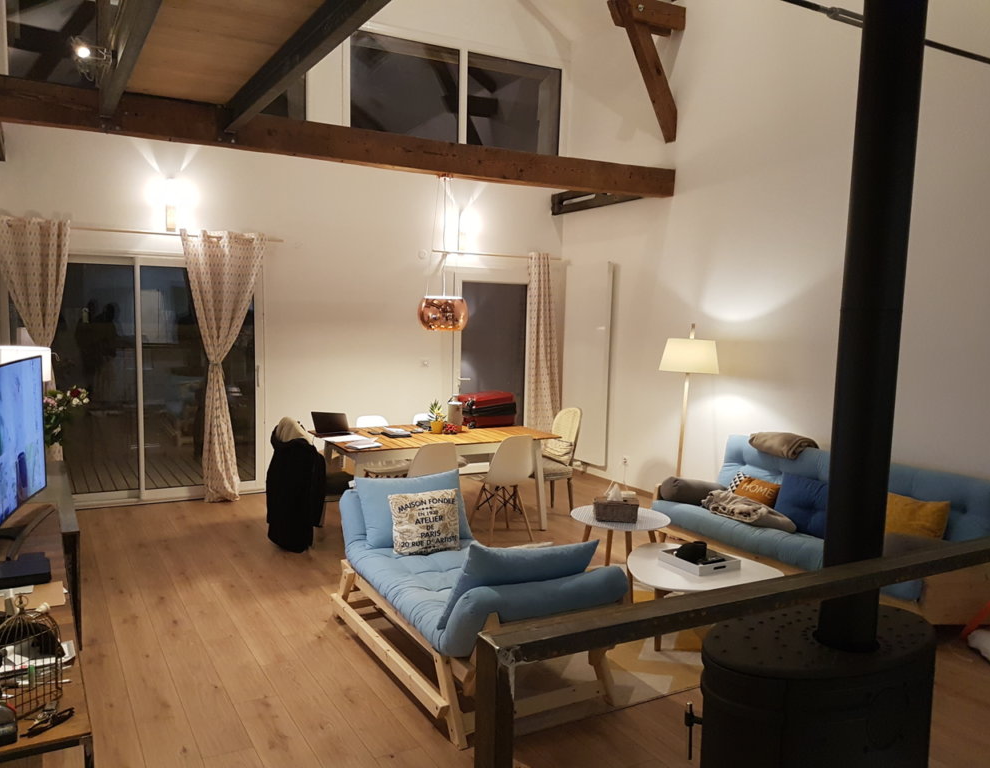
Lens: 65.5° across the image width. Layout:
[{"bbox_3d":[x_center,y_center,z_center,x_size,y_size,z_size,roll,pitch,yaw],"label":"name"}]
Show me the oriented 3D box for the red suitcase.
[{"bbox_3d":[-0.109,0.221,6.742,0.480,0.250,0.400,-2,7,-31],"label":"red suitcase"}]

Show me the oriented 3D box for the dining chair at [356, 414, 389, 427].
[{"bbox_3d":[-0.946,0.695,6.406,0.470,0.820,0.530,-2,7,-31],"label":"dining chair"}]

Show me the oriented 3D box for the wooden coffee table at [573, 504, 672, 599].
[{"bbox_3d":[0.768,1.068,4.748,0.600,0.500,0.600,1,6,0],"label":"wooden coffee table"}]

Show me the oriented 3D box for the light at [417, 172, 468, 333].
[{"bbox_3d":[-0.399,-0.983,5.844,0.380,1.140,0.380,1,6,0],"label":"light"}]

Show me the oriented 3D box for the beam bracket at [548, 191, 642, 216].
[{"bbox_3d":[1.117,-1.970,8.113,0.131,0.241,1.608,-3,7,-31],"label":"beam bracket"}]

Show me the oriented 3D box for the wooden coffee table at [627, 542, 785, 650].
[{"bbox_3d":[1.046,1.183,4.186,0.740,0.400,0.770,-2,7,-31],"label":"wooden coffee table"}]

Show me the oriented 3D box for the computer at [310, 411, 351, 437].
[{"bbox_3d":[-1.324,0.321,6.270,0.311,0.171,0.332,-2,7,-24],"label":"computer"}]

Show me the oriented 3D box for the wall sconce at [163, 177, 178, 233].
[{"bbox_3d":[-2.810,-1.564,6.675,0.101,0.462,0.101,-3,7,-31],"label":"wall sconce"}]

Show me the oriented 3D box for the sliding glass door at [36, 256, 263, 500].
[{"bbox_3d":[-2.950,-0.024,6.544,1.961,2.132,0.131,-2,7,-31],"label":"sliding glass door"}]

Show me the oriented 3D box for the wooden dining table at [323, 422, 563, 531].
[{"bbox_3d":[-0.509,0.788,6.391,1.779,0.754,0.985,-2,7,-27],"label":"wooden dining table"}]

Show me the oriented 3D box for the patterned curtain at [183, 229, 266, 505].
[{"bbox_3d":[-2.354,-0.135,6.728,0.694,2.343,0.171,-2,7,-31],"label":"patterned curtain"}]

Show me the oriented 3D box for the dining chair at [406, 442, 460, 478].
[{"bbox_3d":[-0.538,0.823,5.718,0.462,0.824,0.533,-2,7,-28],"label":"dining chair"}]

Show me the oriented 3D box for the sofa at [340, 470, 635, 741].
[{"bbox_3d":[-0.172,1.036,3.957,0.844,0.784,1.849,-2,7,-28],"label":"sofa"}]

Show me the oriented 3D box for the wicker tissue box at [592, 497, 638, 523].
[{"bbox_3d":[0.739,0.766,4.678,0.255,0.110,0.140,1,6,0],"label":"wicker tissue box"}]

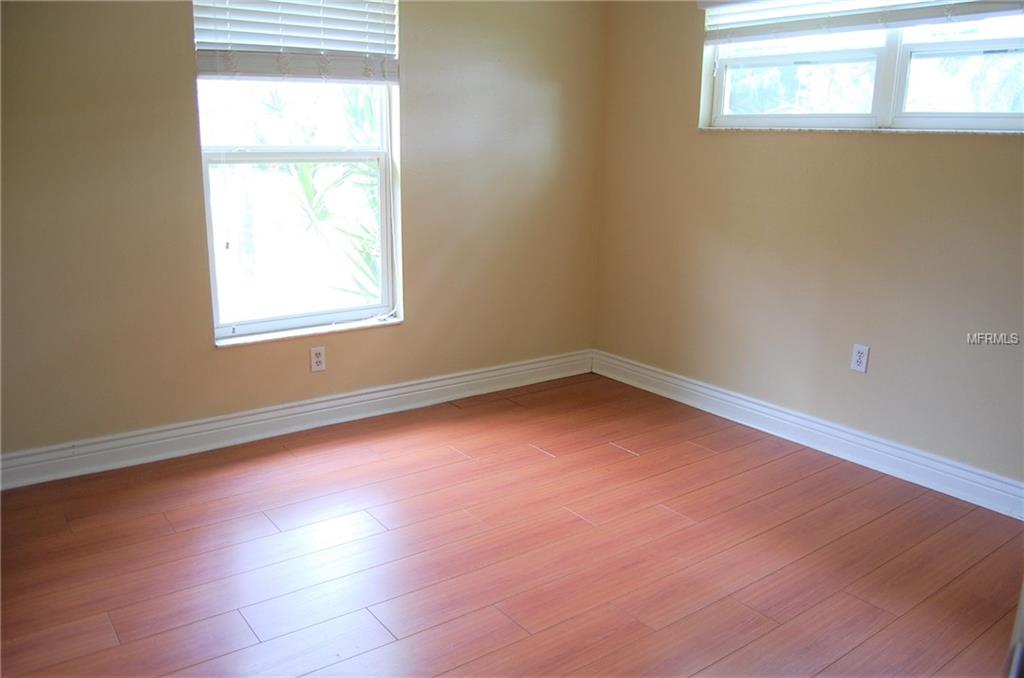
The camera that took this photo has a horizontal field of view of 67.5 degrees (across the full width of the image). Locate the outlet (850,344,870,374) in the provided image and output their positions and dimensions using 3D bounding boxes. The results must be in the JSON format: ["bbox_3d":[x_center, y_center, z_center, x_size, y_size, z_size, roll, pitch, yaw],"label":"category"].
[{"bbox_3d":[1.546,0.089,3.402,0.010,0.115,0.071,-9,17,-36],"label":"outlet"}]

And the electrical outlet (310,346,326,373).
[{"bbox_3d":[-0.932,0.100,3.697,0.071,0.115,0.010,-9,17,-36],"label":"electrical outlet"}]

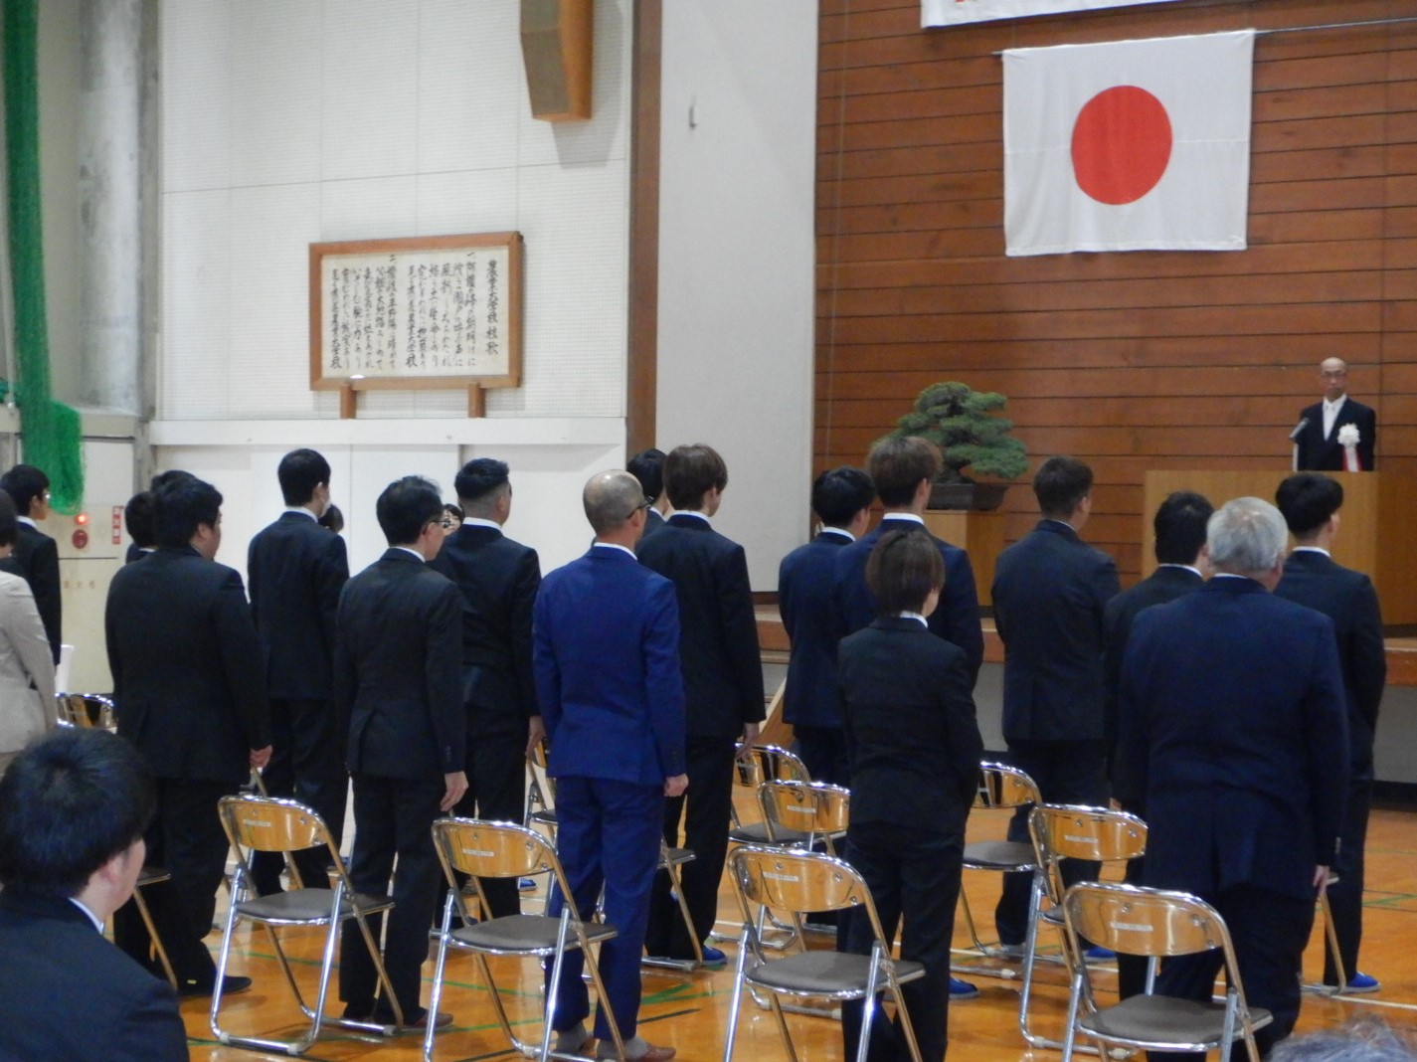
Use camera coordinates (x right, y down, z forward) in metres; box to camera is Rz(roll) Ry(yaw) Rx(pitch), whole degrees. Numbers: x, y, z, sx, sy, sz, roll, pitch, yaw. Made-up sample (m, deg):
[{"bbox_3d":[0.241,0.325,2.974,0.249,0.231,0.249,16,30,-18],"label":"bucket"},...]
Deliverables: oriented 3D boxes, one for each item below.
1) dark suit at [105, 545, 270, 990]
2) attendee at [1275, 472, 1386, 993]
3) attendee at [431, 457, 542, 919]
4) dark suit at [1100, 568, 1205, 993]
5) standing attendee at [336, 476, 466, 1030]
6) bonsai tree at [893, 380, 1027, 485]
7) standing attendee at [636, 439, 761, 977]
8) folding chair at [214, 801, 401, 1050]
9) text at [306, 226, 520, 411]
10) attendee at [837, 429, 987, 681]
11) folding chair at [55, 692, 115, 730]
[{"bbox_3d":[-1.718,0.764,8.250,0.570,1.440,0.350,1,1,33],"label":"dark suit"},{"bbox_3d":[2.101,0.679,8.561,0.500,1.745,0.320,1,1,33],"label":"attendee"},{"bbox_3d":[-0.830,0.614,9.364,0.490,1.770,0.320,1,1,33],"label":"attendee"},{"bbox_3d":[1.481,0.810,7.939,0.500,1.416,0.310,1,1,34],"label":"dark suit"},{"bbox_3d":[-0.954,0.673,7.757,0.470,1.700,0.310,1,1,33],"label":"standing attendee"},{"bbox_3d":[1.694,-0.664,16.823,0.900,0.700,0.740,1,1,33],"label":"bonsai tree"},{"bbox_3d":[-0.026,0.608,8.894,0.500,1.820,0.320,1,1,33],"label":"standing attendee"},{"bbox_3d":[-1.197,1.156,7.501,0.440,0.745,0.440,1,1,33],"label":"folding chair"},{"bbox_3d":[-2.189,-1.499,18.380,1.980,1.290,0.110,1,4,33],"label":"text"},{"bbox_3d":[0.675,0.621,8.526,0.560,1.850,0.330,1,1,33],"label":"attendee"},{"bbox_3d":[-2.688,1.087,11.322,0.450,0.740,0.460,1,1,33],"label":"folding chair"}]

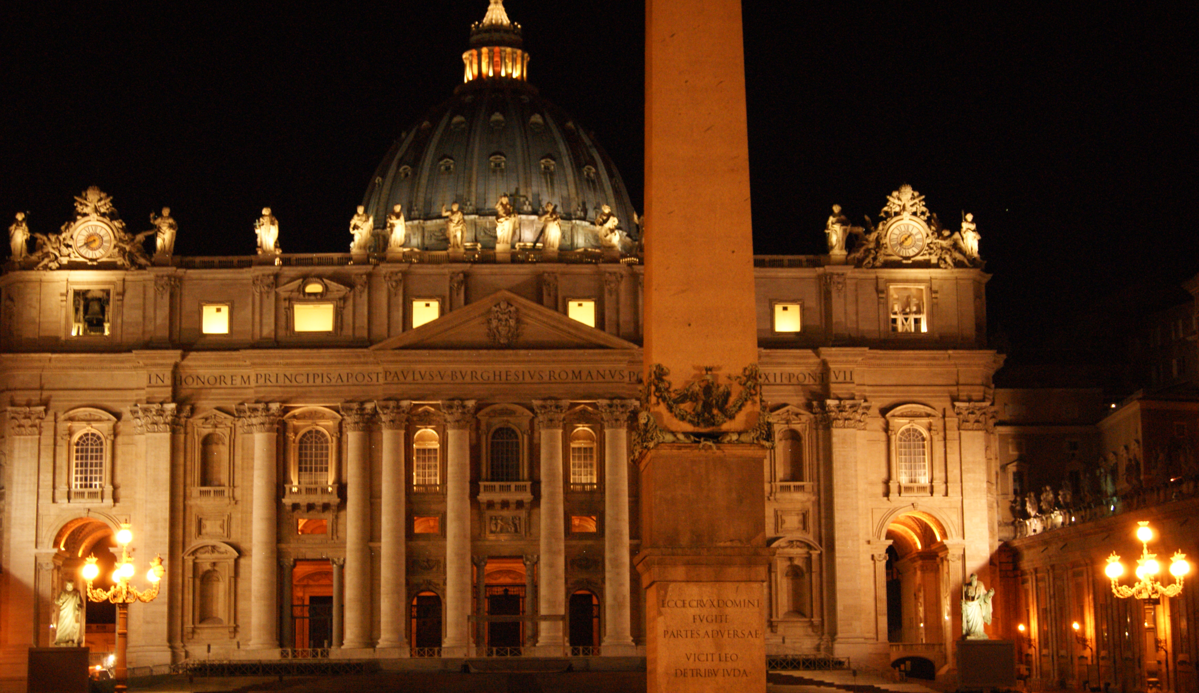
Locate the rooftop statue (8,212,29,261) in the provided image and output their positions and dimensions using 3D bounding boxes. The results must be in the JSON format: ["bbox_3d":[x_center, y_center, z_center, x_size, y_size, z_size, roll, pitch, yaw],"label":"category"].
[{"bbox_3d":[-67.059,-12.755,230.611,2.250,5.650,1.800,0,-10,-3],"label":"rooftop statue"}]

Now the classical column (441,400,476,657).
[{"bbox_3d":[-16.254,20.919,230.416,4.000,29.300,4.000,0,-10,-3],"label":"classical column"}]

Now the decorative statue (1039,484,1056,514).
[{"bbox_3d":[48.282,16.430,215.000,1.400,3.131,1.500,1,-10,-11],"label":"decorative statue"}]

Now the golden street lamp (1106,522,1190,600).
[{"bbox_3d":[19.535,7.641,71.388,2.850,2.750,2.850,-2,-10,8],"label":"golden street lamp"}]

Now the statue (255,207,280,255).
[{"bbox_3d":[-39.564,-13.775,237.993,2.900,5.500,2.000,0,-10,-3],"label":"statue"}]

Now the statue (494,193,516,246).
[{"bbox_3d":[-11.022,-14.873,234.407,2.581,6.113,2.000,0,-10,-3],"label":"statue"}]

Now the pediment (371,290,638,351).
[{"bbox_3d":[-10.914,-3.002,228.910,30.294,6.426,3.000,0,-10,-3],"label":"pediment"}]

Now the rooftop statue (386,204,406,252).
[{"bbox_3d":[-24.257,-14.101,237.842,2.350,5.550,2.000,0,-10,-3],"label":"rooftop statue"}]

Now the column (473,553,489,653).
[{"bbox_3d":[-13.418,29.199,227.041,1.807,10.995,1.750,0,-10,-3],"label":"column"}]

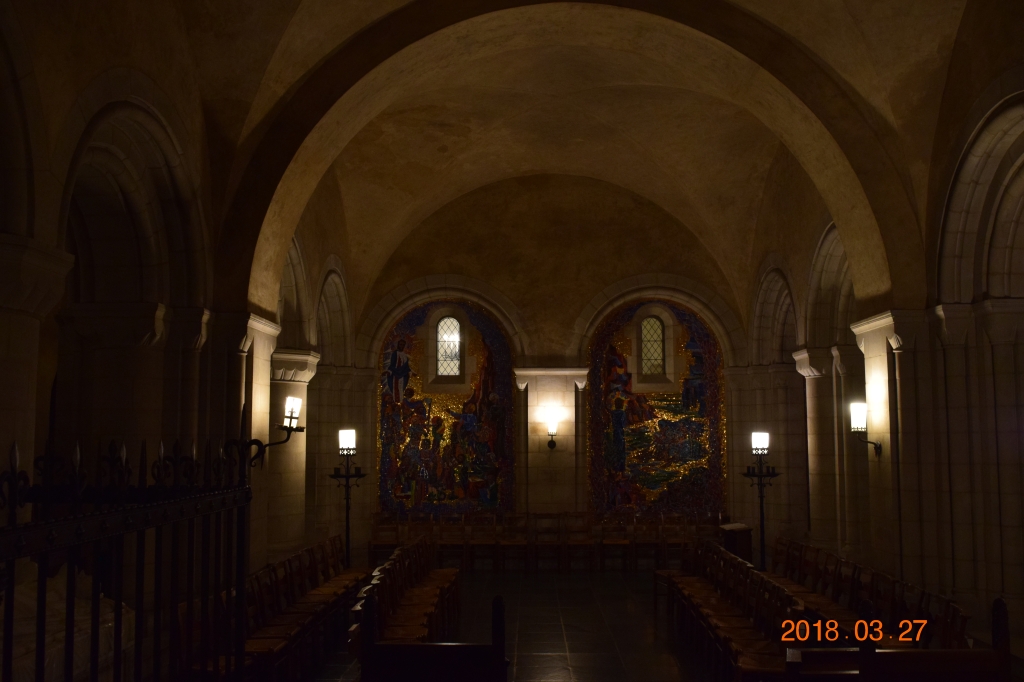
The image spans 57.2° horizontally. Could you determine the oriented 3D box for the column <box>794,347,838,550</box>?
[{"bbox_3d":[3.951,1.378,12.178,0.400,2.582,0.520,0,-6,1],"label":"column"}]

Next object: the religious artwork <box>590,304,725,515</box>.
[{"bbox_3d":[2.322,1.116,15.171,2.220,3.582,0.120,0,-6,1],"label":"religious artwork"}]

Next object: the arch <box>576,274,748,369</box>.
[{"bbox_3d":[2.189,-0.272,14.125,2.573,1.404,0.420,0,-6,1],"label":"arch"}]

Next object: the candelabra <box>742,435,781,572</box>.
[{"bbox_3d":[3.351,2.240,12.643,0.483,2.005,0.483,0,-6,1],"label":"candelabra"}]

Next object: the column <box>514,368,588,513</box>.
[{"bbox_3d":[0.584,1.896,13.951,1.083,2.961,0.500,0,-6,1],"label":"column"}]

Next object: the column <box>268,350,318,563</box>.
[{"bbox_3d":[-2.585,1.610,11.091,0.590,2.974,0.500,0,-6,1],"label":"column"}]

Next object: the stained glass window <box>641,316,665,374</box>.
[{"bbox_3d":[2.173,0.077,14.533,0.377,0.907,0.100,0,-6,1],"label":"stained glass window"}]

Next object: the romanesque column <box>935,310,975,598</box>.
[{"bbox_3d":[3.829,0.953,8.122,0.260,2.546,0.260,0,-6,1],"label":"romanesque column"}]

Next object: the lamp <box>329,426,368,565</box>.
[{"bbox_3d":[-2.235,2.233,12.760,0.512,2.064,0.512,0,-6,1],"label":"lamp"}]

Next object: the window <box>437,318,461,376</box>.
[{"bbox_3d":[-1.056,0.090,15.592,0.406,1.002,0.100,0,-6,1],"label":"window"}]

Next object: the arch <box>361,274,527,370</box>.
[{"bbox_3d":[-1.034,-0.273,14.192,2.568,1.411,0.420,0,-6,1],"label":"arch"}]

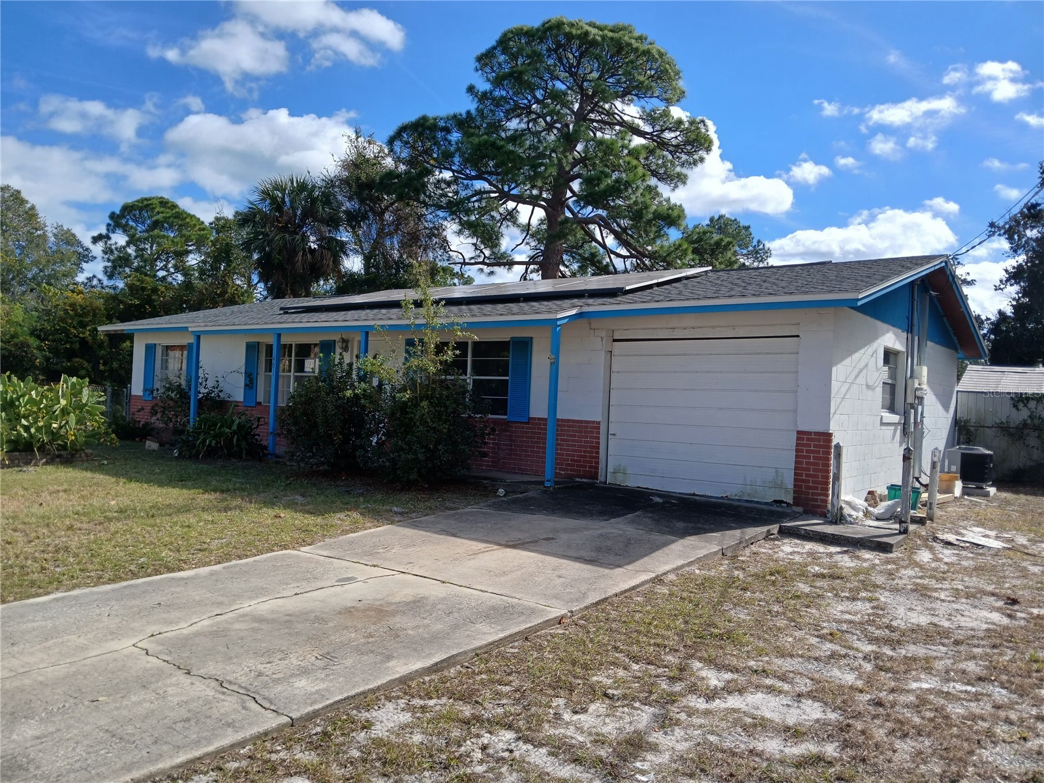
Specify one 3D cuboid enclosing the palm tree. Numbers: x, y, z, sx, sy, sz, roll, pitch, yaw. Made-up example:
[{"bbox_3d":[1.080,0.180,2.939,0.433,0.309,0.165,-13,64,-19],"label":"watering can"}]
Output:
[{"bbox_3d":[-9.313,-3.623,30.934,4.200,9.885,4.200,2,-1,39],"label":"palm tree"}]

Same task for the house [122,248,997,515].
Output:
[{"bbox_3d":[-1.151,-0.510,17.986,19.170,3.910,9.300,2,-1,39],"label":"house"}]

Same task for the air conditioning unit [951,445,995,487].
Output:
[{"bbox_3d":[7.889,1.303,13.778,0.640,0.700,0.640,2,-1,39],"label":"air conditioning unit"}]

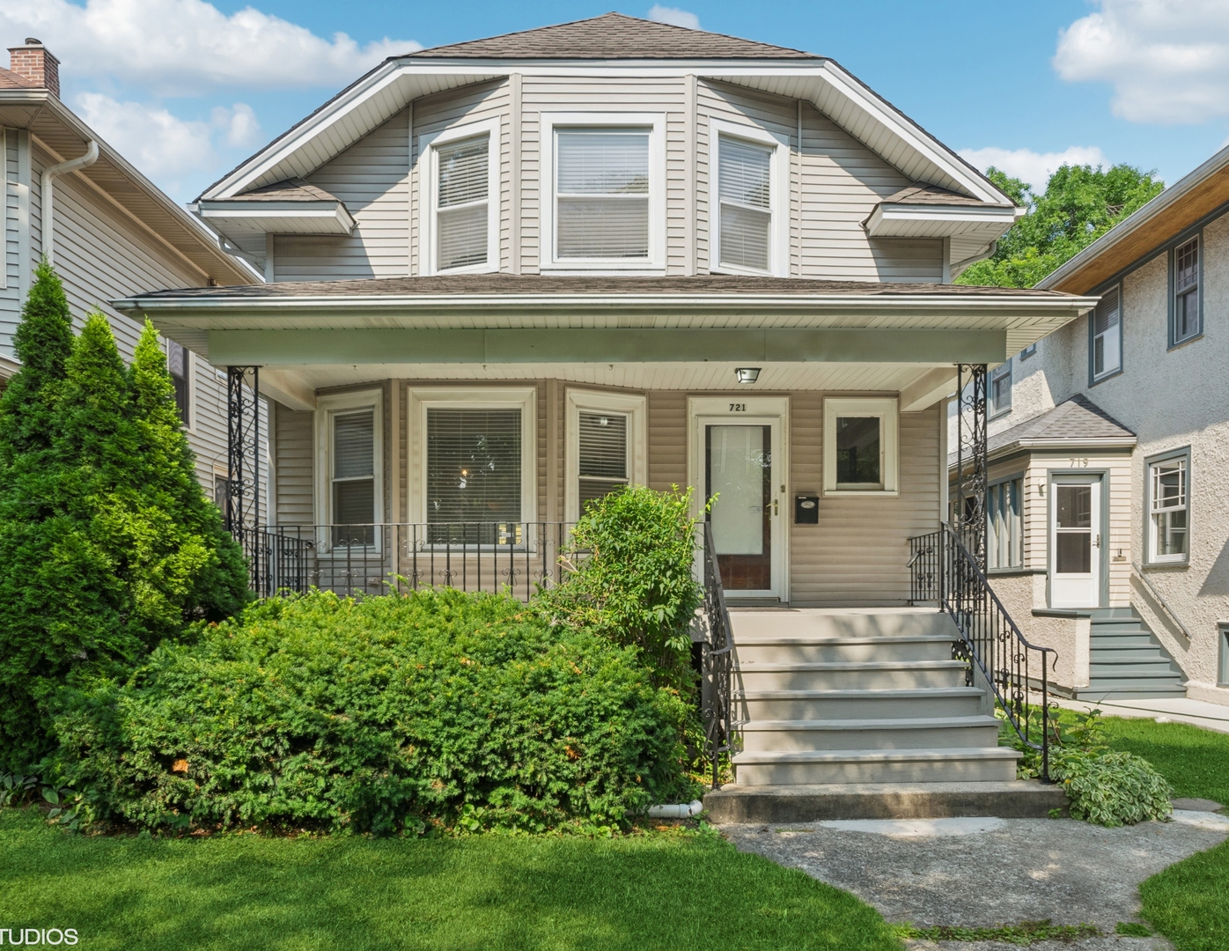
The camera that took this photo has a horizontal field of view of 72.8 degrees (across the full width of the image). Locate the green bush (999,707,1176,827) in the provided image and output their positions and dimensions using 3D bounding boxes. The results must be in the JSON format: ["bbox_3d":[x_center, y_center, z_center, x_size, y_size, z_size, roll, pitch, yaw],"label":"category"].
[{"bbox_3d":[3.450,2.130,6.200,1.180,0.650,1.100,0,-4,0],"label":"green bush"}]

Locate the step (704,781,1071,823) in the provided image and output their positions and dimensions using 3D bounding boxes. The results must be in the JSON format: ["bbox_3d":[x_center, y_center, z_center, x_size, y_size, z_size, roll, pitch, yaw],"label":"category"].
[{"bbox_3d":[1.875,2.332,5.960,2.500,0.190,0.380,0,-4,0],"label":"step"}]

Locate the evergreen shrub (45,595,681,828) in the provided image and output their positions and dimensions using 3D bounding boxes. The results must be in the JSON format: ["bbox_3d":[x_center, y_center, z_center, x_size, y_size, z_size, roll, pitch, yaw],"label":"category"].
[{"bbox_3d":[-1.730,1.680,6.200,4.450,1.550,1.750,0,-4,0],"label":"evergreen shrub"}]

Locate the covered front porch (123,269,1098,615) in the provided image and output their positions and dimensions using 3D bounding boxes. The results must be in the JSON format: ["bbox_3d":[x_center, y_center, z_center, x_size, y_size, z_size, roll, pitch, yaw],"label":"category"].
[{"bbox_3d":[-0.070,-0.492,8.050,8.050,3.650,2.400,0,-4,0],"label":"covered front porch"}]

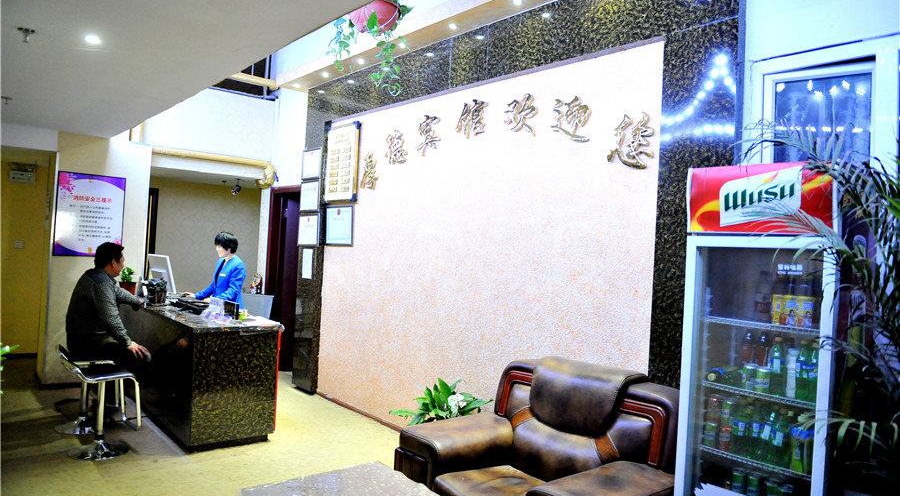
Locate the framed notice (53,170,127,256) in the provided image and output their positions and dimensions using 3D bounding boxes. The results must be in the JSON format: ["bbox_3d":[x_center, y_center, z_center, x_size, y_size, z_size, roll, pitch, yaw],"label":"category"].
[{"bbox_3d":[-3.409,-0.302,5.689,0.557,0.773,0.025,3,0,-41],"label":"framed notice"}]

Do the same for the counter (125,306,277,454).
[{"bbox_3d":[-2.302,0.953,5.188,0.639,0.858,2.331,3,0,-41],"label":"counter"}]

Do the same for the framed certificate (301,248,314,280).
[{"bbox_3d":[-1.435,0.163,6.048,0.020,0.305,0.220,3,0,-40],"label":"framed certificate"}]

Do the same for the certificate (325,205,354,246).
[{"bbox_3d":[-1.056,-0.212,5.754,0.022,0.385,0.507,3,0,-41],"label":"certificate"}]

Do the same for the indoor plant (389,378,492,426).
[{"bbox_3d":[-0.069,1.172,3.779,0.500,0.650,0.520,3,0,-41],"label":"indoor plant"}]

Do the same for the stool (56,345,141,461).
[{"bbox_3d":[-2.393,0.998,4.028,0.507,0.755,0.426,3,0,-41],"label":"stool"}]

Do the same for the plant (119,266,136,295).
[{"bbox_3d":[-3.174,0.325,5.898,0.190,0.310,0.190,3,0,-40],"label":"plant"}]

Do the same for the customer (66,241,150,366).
[{"bbox_3d":[-2.639,0.651,4.627,0.600,1.340,0.490,3,0,-41],"label":"customer"}]

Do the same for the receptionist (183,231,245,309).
[{"bbox_3d":[-2.201,0.612,5.723,0.480,1.570,0.660,3,0,-40],"label":"receptionist"}]

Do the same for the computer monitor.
[{"bbox_3d":[-2.854,0.272,5.929,0.180,0.410,0.490,3,0,-40],"label":"computer monitor"}]

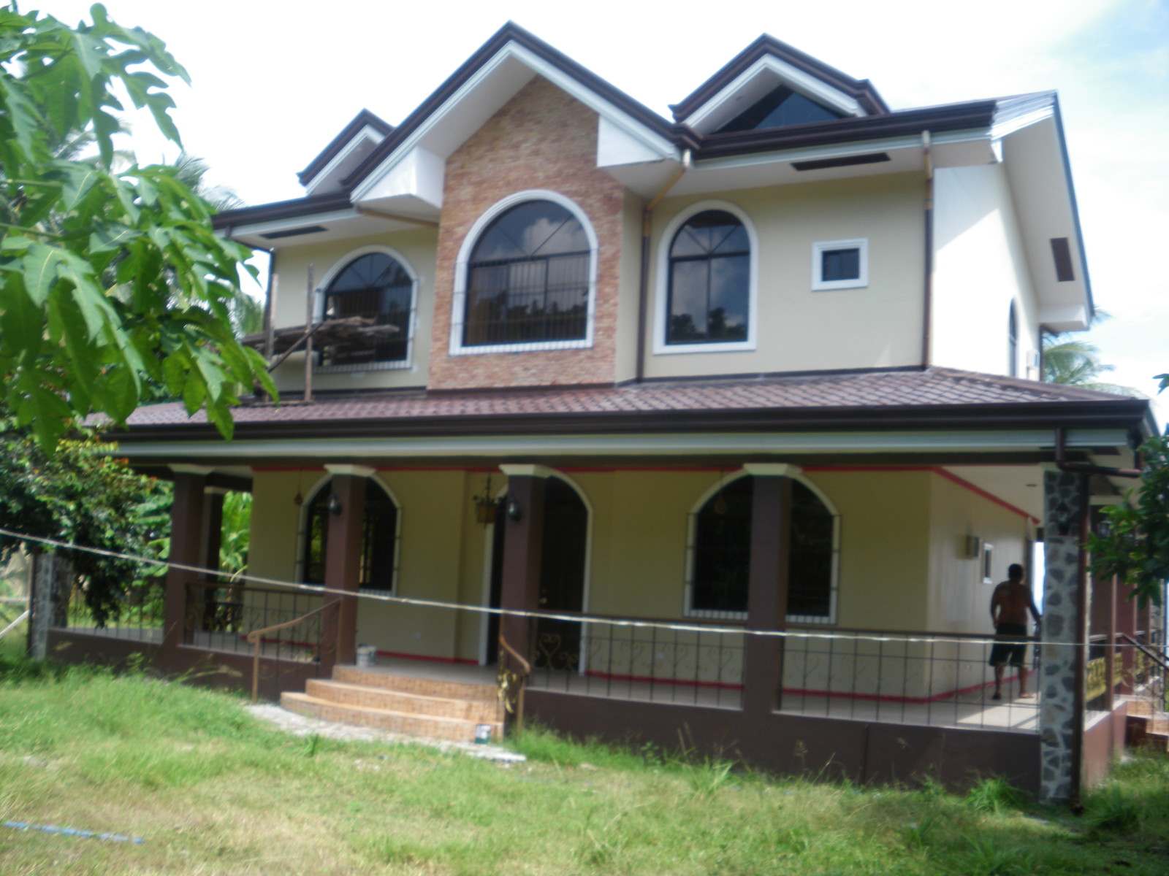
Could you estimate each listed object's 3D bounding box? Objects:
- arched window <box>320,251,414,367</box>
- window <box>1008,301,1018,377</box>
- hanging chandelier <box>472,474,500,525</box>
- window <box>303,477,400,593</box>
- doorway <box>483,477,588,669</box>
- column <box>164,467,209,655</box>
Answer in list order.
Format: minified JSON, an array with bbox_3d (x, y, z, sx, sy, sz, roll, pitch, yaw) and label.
[{"bbox_3d":[-3.330,-1.961,18.367,1.887,1.854,0.133,-1,-8,29],"label":"arched window"},{"bbox_3d":[6.843,-1.443,19.475,0.146,1.630,1.086,-1,-8,29],"label":"window"},{"bbox_3d":[-1.236,0.776,15.300,0.400,0.630,0.380,-1,-8,29],"label":"hanging chandelier"},{"bbox_3d":[-3.544,1.422,18.458,1.862,1.756,0.146,-1,-8,29],"label":"window"},{"bbox_3d":[-0.639,1.848,16.845,1.668,2.667,0.175,-1,-8,29],"label":"doorway"},{"bbox_3d":[-5.354,1.629,16.311,0.311,2.509,0.311,-1,-8,29],"label":"column"}]

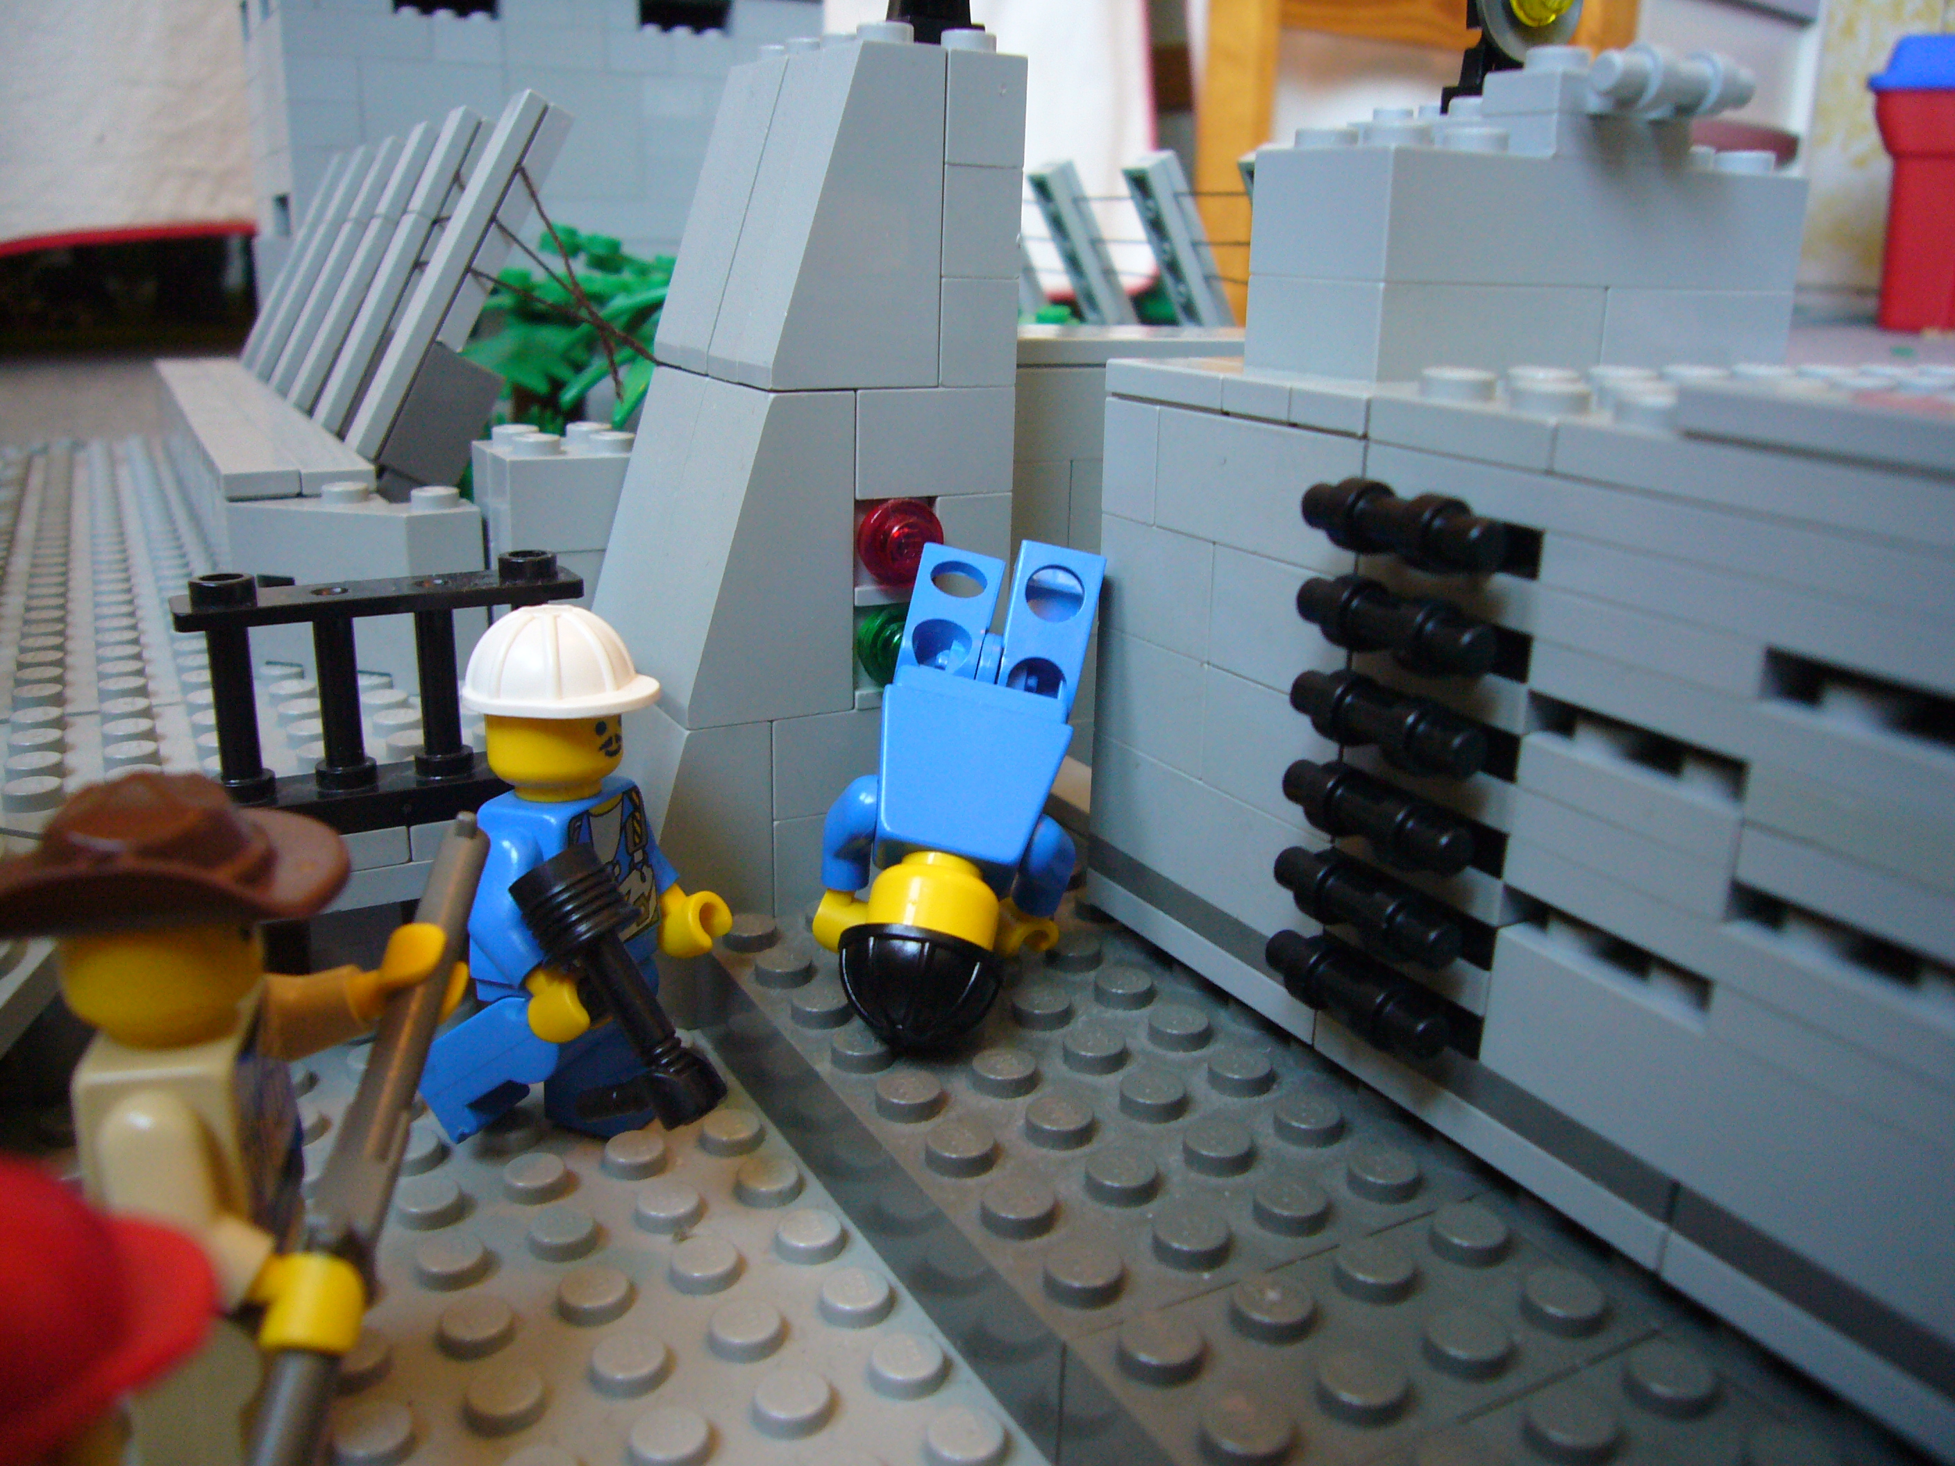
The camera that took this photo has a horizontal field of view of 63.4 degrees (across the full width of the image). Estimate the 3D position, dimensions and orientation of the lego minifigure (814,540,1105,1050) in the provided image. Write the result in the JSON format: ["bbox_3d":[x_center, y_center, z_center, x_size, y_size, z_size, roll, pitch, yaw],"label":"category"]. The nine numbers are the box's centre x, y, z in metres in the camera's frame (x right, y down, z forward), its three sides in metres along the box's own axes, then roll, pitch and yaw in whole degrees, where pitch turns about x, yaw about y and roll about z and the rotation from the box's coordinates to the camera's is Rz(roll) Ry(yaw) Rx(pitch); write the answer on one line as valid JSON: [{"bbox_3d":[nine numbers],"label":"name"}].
[{"bbox_3d":[-0.001,0.003,0.134,0.021,0.042,0.017,12,-21,-1],"label":"lego minifigure"}]

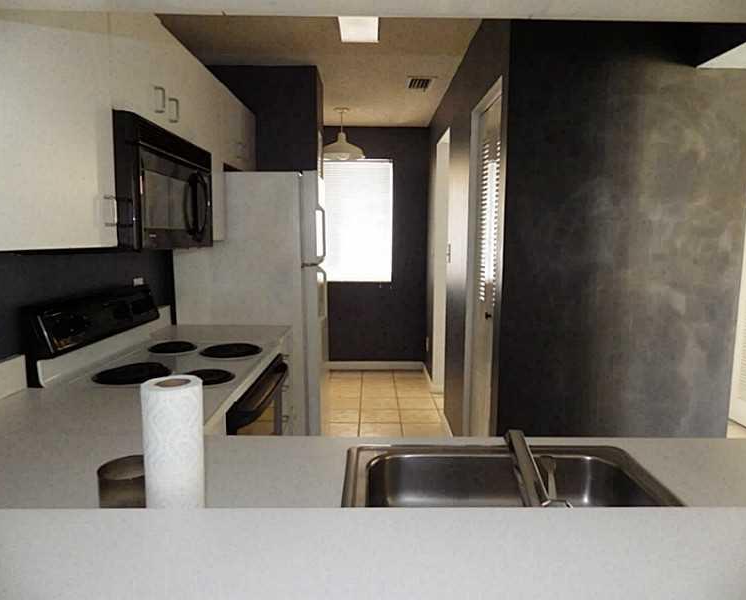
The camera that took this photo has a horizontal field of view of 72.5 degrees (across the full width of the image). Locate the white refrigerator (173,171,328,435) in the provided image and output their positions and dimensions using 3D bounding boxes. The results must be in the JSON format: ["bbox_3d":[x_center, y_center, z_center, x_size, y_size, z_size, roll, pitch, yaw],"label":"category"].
[{"bbox_3d":[-0.639,0.153,3.013,0.770,1.700,0.700,0,7,0],"label":"white refrigerator"}]

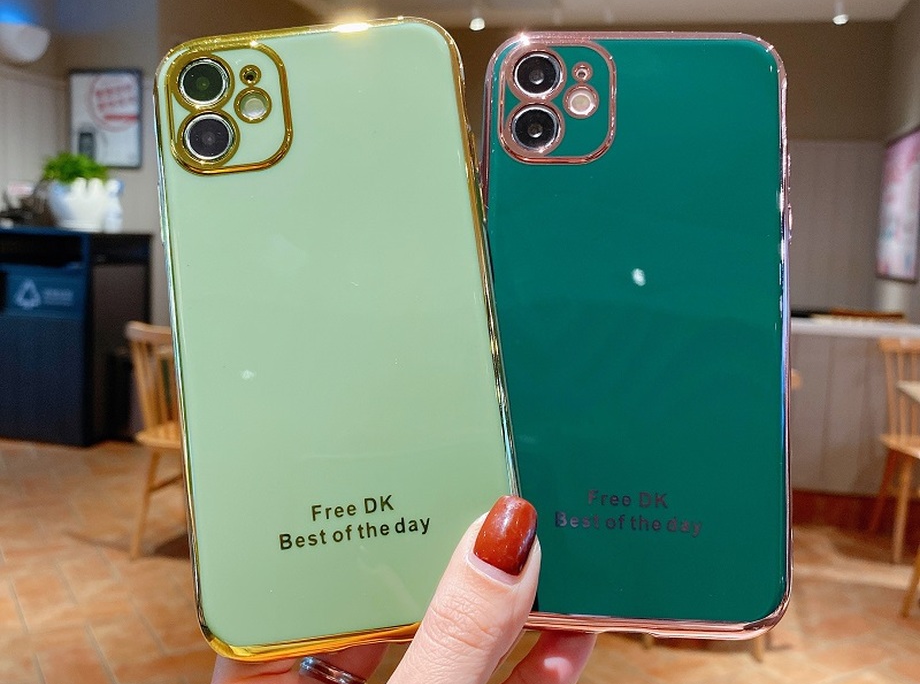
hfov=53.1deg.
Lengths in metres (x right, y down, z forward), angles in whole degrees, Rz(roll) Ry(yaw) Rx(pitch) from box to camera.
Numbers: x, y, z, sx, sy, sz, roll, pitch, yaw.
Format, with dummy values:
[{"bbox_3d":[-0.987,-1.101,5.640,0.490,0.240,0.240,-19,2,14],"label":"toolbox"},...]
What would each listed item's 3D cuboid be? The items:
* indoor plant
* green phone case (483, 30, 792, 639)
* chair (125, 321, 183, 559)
[{"bbox_3d":[-2.157,-0.858,5.250,0.400,0.430,0.350,4,6,15],"label":"indoor plant"},{"bbox_3d":[0.044,-0.006,0.241,0.079,0.155,0.011,2,-8,4],"label":"green phone case"},{"bbox_3d":[-0.858,0.352,3.368,0.470,0.820,0.500,4,6,22],"label":"chair"}]

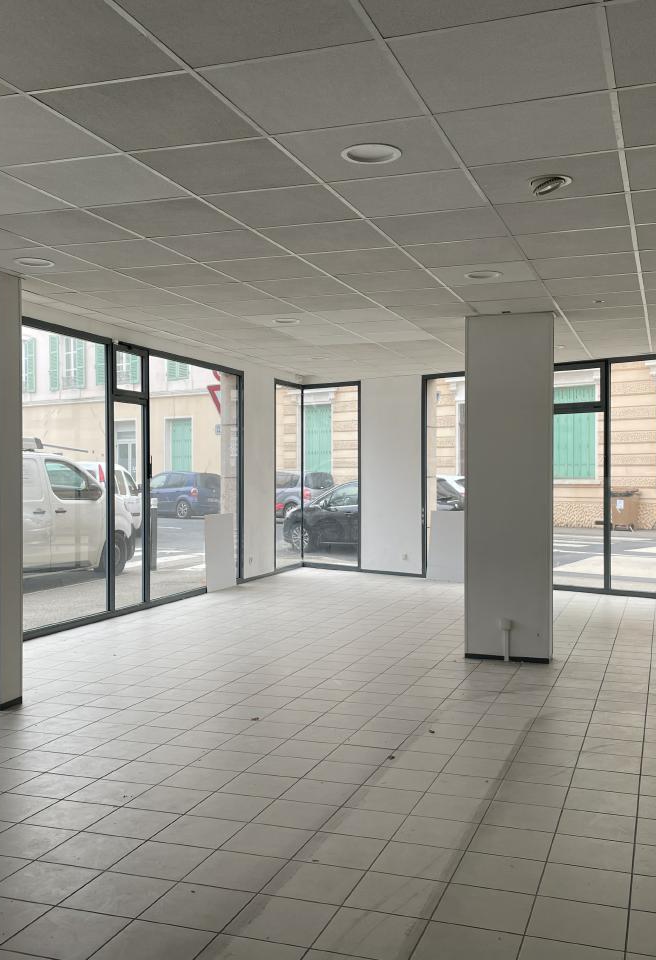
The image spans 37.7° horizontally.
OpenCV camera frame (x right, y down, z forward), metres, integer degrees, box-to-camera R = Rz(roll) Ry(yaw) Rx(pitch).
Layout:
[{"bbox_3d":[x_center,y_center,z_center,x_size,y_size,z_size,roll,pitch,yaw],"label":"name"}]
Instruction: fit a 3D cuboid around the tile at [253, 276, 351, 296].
[{"bbox_3d":[-0.164,-1.273,6.321,0.586,0.020,0.588,0,0,19],"label":"tile"}]

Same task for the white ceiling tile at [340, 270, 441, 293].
[{"bbox_3d":[0.407,-1.274,6.123,0.595,0.020,0.595,0,0,20],"label":"white ceiling tile"}]

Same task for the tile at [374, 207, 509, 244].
[{"bbox_3d":[0.567,-1.266,4.790,0.586,0.020,0.588,0,0,19],"label":"tile"}]

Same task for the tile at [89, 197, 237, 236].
[{"bbox_3d":[-0.760,-1.259,4.613,0.595,0.030,0.595,0,0,19],"label":"tile"}]

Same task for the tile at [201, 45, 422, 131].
[{"bbox_3d":[-0.033,-1.256,3.093,0.586,0.020,0.588,0,0,19],"label":"tile"}]

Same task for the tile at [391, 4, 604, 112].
[{"bbox_3d":[0.532,-1.256,2.893,0.586,0.020,0.588,0,0,19],"label":"tile"}]

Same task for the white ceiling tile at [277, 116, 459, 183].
[{"bbox_3d":[0.167,-1.259,3.658,0.586,0.020,0.588,0,0,19],"label":"white ceiling tile"}]

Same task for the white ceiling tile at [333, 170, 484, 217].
[{"bbox_3d":[0.369,-1.263,4.226,0.595,0.020,0.595,0,0,20],"label":"white ceiling tile"}]

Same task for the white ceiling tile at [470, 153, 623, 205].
[{"bbox_3d":[0.934,-1.264,4.025,0.595,0.020,0.595,0,0,20],"label":"white ceiling tile"}]

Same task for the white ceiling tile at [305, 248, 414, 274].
[{"bbox_3d":[0.205,-1.265,5.545,0.595,0.030,0.595,0,0,19],"label":"white ceiling tile"}]

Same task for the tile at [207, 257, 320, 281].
[{"bbox_3d":[-0.364,-1.270,5.751,0.600,0.025,0.600,0,0,19],"label":"tile"}]

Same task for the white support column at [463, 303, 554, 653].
[{"bbox_3d":[1.433,0.057,7.561,0.652,2.687,0.280,0,0,19],"label":"white support column"}]

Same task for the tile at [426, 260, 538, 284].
[{"bbox_3d":[0.967,-1.274,5.921,0.586,0.020,0.588,0,0,19],"label":"tile"}]

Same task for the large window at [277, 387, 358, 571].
[{"bbox_3d":[-0.100,-0.050,14.100,1.150,2.800,1.050,0,0,27],"label":"large window"}]

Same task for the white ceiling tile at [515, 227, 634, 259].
[{"bbox_3d":[1.333,-1.272,5.155,0.586,0.020,0.588,0,0,19],"label":"white ceiling tile"}]

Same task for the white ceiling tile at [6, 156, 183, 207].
[{"bbox_3d":[-0.963,-1.258,4.064,0.595,0.020,0.595,0,0,20],"label":"white ceiling tile"}]

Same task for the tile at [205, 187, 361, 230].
[{"bbox_3d":[-0.197,-1.262,4.428,0.595,0.020,0.595,0,0,20],"label":"tile"}]

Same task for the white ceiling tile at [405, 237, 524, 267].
[{"bbox_3d":[0.771,-1.270,5.357,0.595,0.020,0.595,0,0,20],"label":"white ceiling tile"}]

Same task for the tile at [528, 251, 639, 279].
[{"bbox_3d":[1.538,-1.275,5.721,0.595,0.020,0.595,0,0,20],"label":"tile"}]

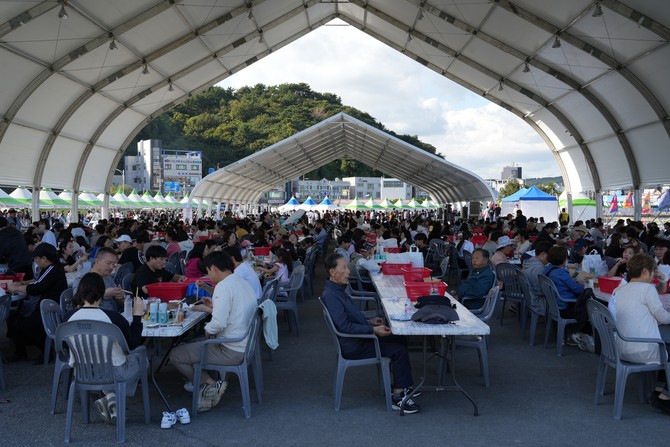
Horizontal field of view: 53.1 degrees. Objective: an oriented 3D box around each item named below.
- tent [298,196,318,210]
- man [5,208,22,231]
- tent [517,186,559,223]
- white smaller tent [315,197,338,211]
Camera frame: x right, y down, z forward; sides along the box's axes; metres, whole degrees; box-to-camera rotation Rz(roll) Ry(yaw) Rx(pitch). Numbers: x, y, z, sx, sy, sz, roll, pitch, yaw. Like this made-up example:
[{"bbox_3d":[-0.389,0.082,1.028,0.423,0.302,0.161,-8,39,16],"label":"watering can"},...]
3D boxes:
[{"bbox_3d":[-5.740,-3.786,152.500,4.600,4.650,4.600,1,1,33],"label":"tent"},{"bbox_3d":[-9.840,0.387,20.500,0.380,1.690,0.550,1,1,24],"label":"man"},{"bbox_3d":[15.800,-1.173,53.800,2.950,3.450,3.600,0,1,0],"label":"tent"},{"bbox_3d":[-1.790,-3.735,150.000,4.600,4.650,4.600,1,1,33],"label":"white smaller tent"}]

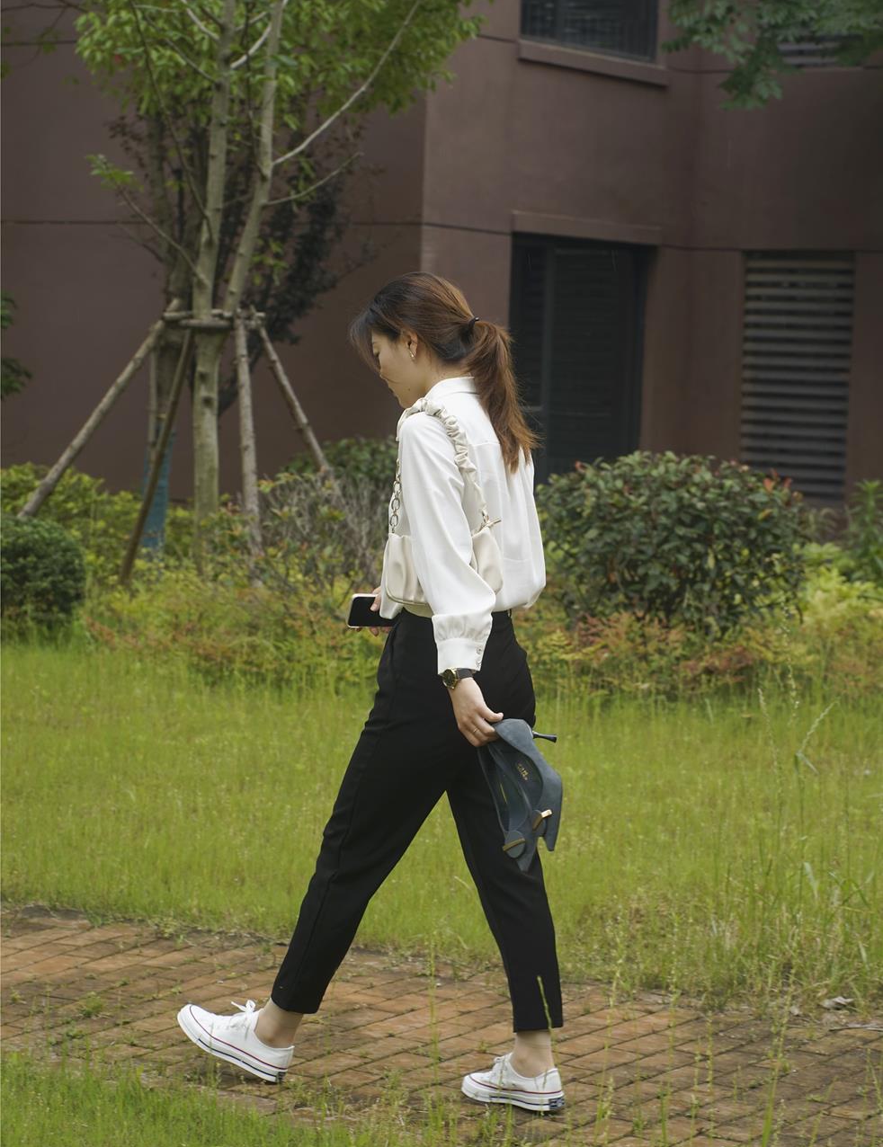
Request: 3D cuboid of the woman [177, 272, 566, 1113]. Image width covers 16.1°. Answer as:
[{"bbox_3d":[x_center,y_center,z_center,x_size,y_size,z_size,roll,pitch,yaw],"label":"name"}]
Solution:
[{"bbox_3d":[-0.128,0.208,6.048,0.790,1.582,0.490,4,4,27],"label":"woman"}]

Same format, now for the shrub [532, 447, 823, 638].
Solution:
[{"bbox_3d":[1.136,-0.112,15.100,1.350,0.960,1.280,2,4,0],"label":"shrub"}]

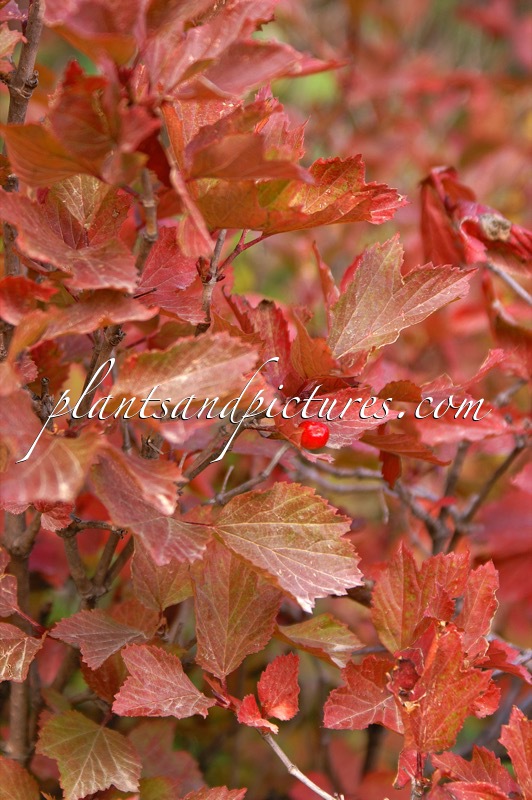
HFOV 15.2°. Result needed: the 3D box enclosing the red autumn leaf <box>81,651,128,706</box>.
[{"bbox_3d":[-0.066,0.115,0.824,0.023,0.025,0.008,-11,-24,-5],"label":"red autumn leaf"}]

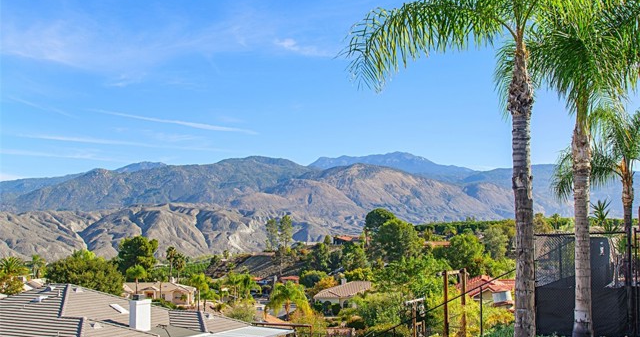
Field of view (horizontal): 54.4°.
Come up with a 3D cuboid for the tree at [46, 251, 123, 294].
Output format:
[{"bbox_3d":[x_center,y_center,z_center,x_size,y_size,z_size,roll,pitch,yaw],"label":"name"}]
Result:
[{"bbox_3d":[-28.262,13.378,75.000,9.400,7.300,8.800,0,-4,0],"label":"tree"}]

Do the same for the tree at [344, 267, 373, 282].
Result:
[{"bbox_3d":[8.166,22.909,132.000,5.900,4.400,5.600,0,-4,0],"label":"tree"}]

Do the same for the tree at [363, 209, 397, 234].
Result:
[{"bbox_3d":[17.305,16.447,178.000,9.200,10.800,8.800,0,-4,0],"label":"tree"}]

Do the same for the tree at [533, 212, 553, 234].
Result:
[{"bbox_3d":[44.693,11.449,125.000,4.200,5.200,4.200,0,-4,0],"label":"tree"}]

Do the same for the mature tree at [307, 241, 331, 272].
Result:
[{"bbox_3d":[-0.439,25.883,182.000,7.100,9.000,7.000,0,-4,0],"label":"mature tree"}]

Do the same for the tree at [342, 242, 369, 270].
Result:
[{"bbox_3d":[9.702,24.888,175.000,7.900,9.000,7.600,0,-4,0],"label":"tree"}]

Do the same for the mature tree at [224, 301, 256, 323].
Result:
[{"bbox_3d":[-8.048,14.831,63.000,3.400,3.500,3.300,0,-4,0],"label":"mature tree"}]

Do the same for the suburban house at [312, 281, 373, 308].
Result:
[{"bbox_3d":[4.630,23.606,113.000,13.000,5.400,16.000,-1,-5,17],"label":"suburban house"}]

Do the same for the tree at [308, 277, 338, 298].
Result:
[{"bbox_3d":[0.686,23.624,122.000,5.800,5.400,5.600,0,-4,0],"label":"tree"}]

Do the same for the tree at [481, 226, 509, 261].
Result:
[{"bbox_3d":[32.247,14.137,115.000,5.300,7.400,5.200,0,-4,0],"label":"tree"}]

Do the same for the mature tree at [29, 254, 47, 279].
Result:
[{"bbox_3d":[-50.844,17.998,112.000,3.300,6.200,3.300,0,-4,0],"label":"mature tree"}]

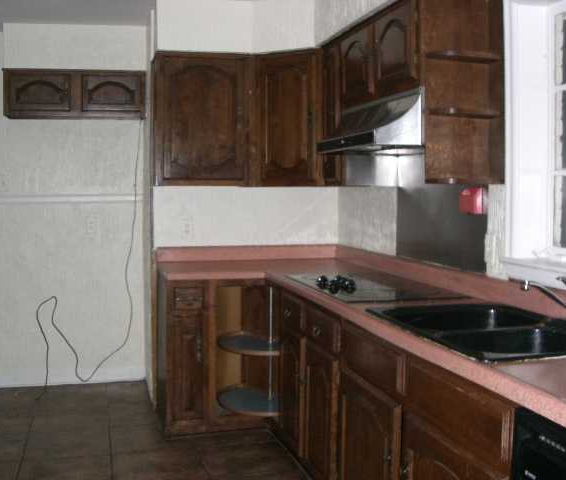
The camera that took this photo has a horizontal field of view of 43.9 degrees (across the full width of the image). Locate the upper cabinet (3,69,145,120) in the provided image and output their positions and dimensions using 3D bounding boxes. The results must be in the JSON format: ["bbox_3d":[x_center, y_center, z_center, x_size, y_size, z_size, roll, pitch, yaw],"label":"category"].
[{"bbox_3d":[-1.352,-0.946,4.609,0.881,0.294,0.297,-1,4,-16],"label":"upper cabinet"}]

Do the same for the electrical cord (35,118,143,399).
[{"bbox_3d":[-1.301,0.098,4.745,0.734,1.809,0.205,-1,4,-16],"label":"electrical cord"}]

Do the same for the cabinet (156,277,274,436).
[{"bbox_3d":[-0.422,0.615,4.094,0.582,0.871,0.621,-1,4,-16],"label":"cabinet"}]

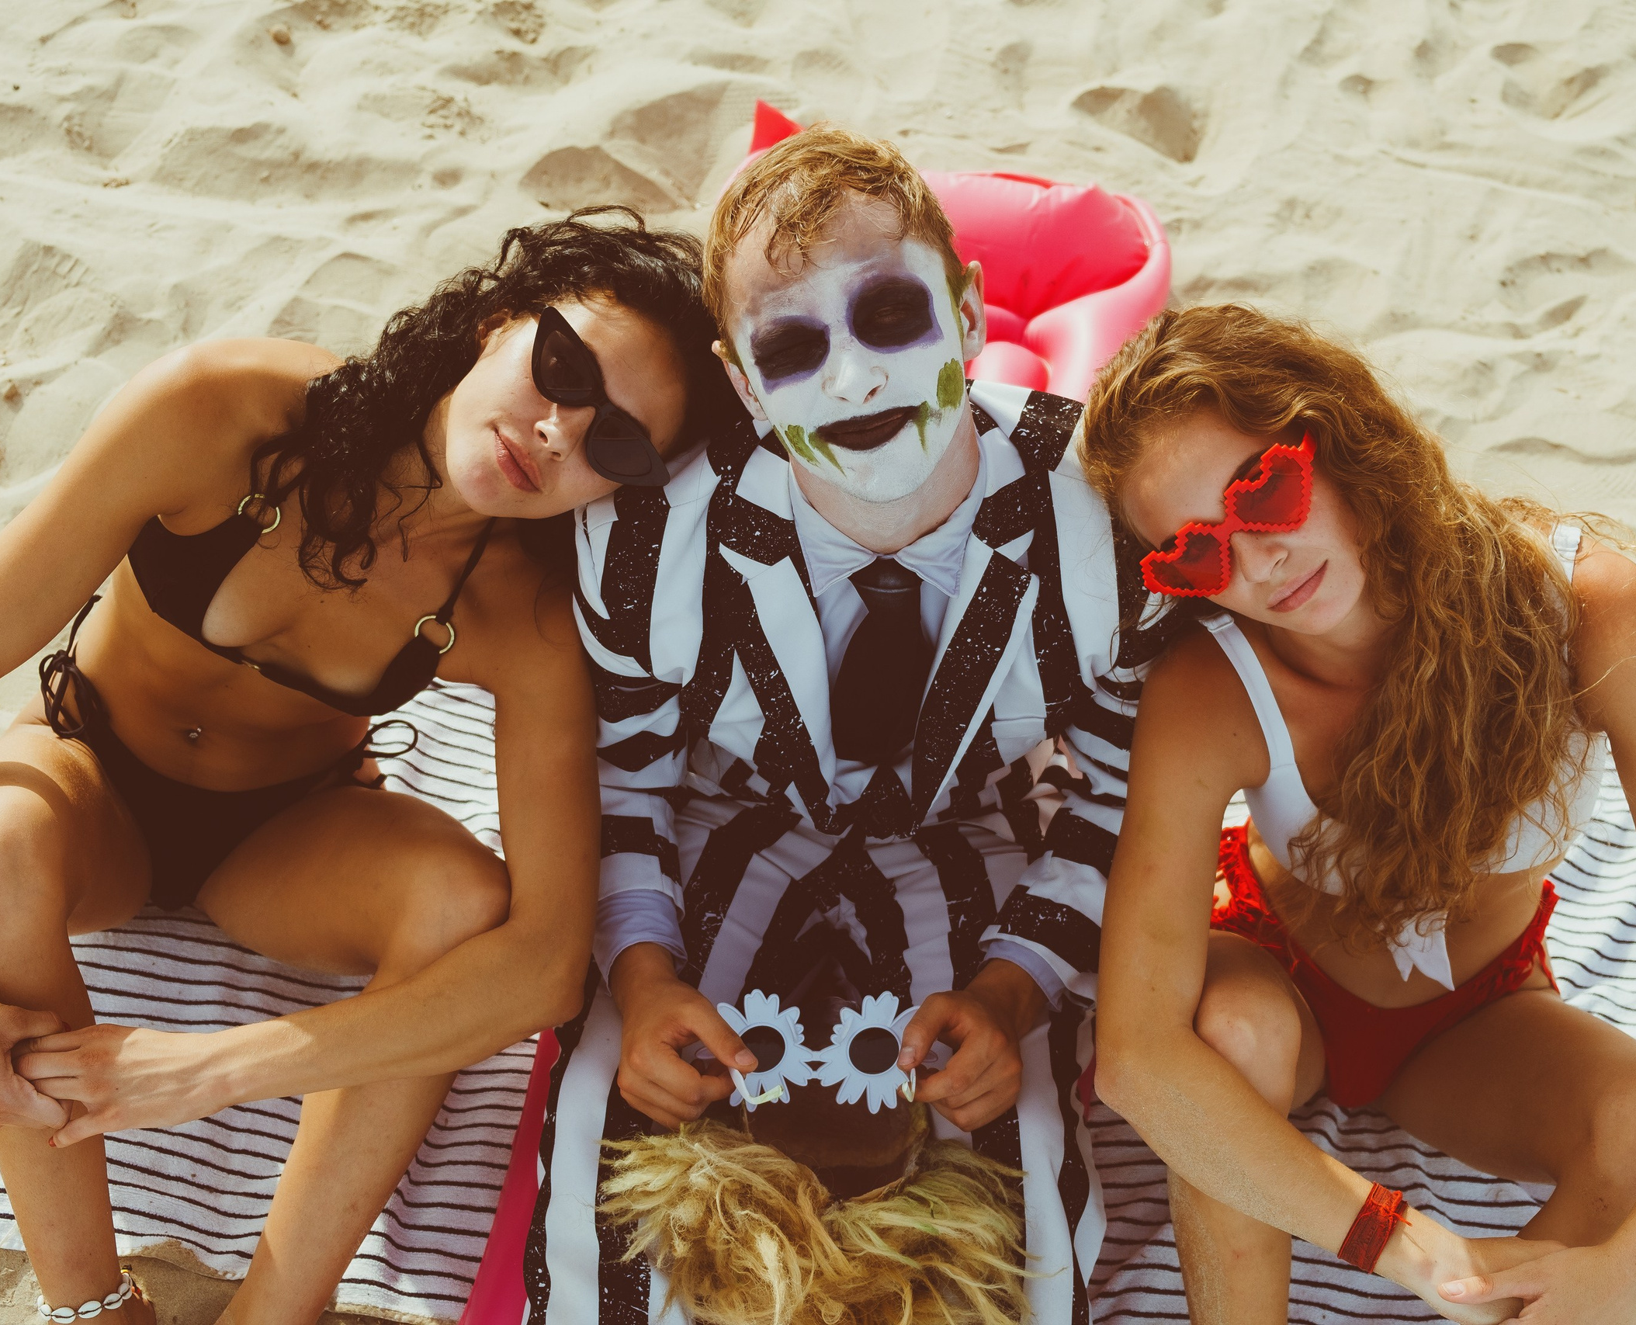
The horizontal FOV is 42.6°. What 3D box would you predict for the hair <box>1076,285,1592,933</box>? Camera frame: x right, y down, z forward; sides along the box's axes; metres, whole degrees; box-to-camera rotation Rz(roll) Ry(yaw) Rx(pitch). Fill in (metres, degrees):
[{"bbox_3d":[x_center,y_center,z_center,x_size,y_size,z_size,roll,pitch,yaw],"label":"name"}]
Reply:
[{"bbox_3d":[0.383,-0.034,1.510,0.270,0.460,0.250,-15,24,28],"label":"hair"}]

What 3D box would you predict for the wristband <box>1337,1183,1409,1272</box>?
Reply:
[{"bbox_3d":[0.385,0.392,1.455,0.026,0.060,0.048,29,14,16],"label":"wristband"}]

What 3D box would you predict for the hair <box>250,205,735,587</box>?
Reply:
[{"bbox_3d":[-0.230,-0.191,1.500,0.320,0.210,0.220,-42,19,12],"label":"hair"}]

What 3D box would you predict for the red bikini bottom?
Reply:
[{"bbox_3d":[0.486,0.230,1.820,0.305,0.185,0.210,7,42,7],"label":"red bikini bottom"}]

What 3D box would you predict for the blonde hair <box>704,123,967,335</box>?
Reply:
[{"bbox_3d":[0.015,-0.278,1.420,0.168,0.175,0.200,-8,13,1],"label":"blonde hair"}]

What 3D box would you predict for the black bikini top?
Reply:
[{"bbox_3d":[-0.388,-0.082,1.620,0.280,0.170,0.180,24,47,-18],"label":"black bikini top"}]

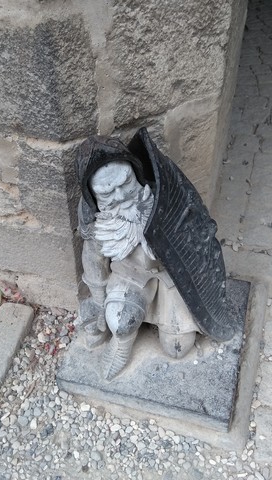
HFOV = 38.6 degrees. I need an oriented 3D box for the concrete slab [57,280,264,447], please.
[{"bbox_3d":[0.091,0.277,1.119,0.465,0.090,0.455,12,47,11],"label":"concrete slab"}]

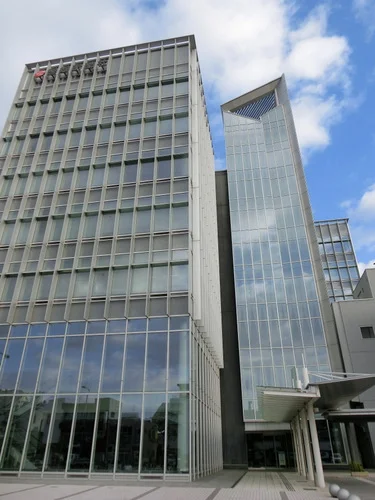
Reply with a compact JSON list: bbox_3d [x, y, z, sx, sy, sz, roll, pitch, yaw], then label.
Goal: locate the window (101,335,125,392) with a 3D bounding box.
[{"bbox_3d":[-4.006,6.041,19.458,1.160,3.088,0.100,-4,-29,8],"label":"window"}]

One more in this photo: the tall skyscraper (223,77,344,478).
[{"bbox_3d":[8.497,-0.922,37.677,7.980,40.560,7.800,-4,-29,8],"label":"tall skyscraper"}]

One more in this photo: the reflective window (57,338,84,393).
[{"bbox_3d":[-6.386,6.313,19.962,1.125,3.050,0.100,-4,-29,8],"label":"reflective window"}]

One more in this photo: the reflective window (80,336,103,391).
[{"bbox_3d":[-5.192,6.222,19.785,1.125,3.050,0.100,-4,-29,8],"label":"reflective window"}]

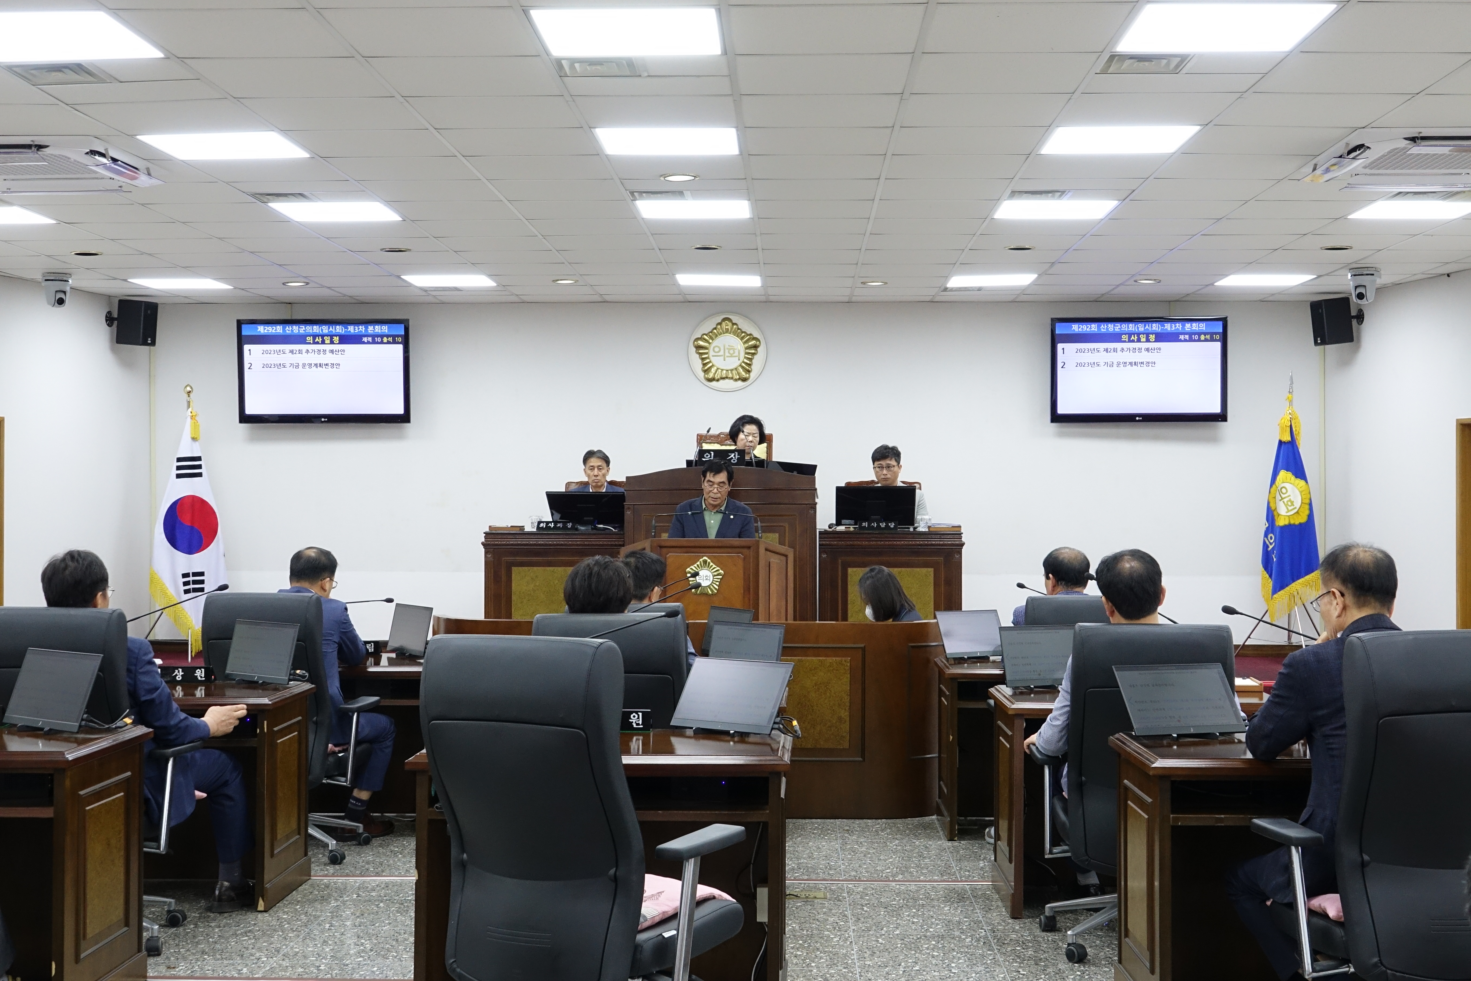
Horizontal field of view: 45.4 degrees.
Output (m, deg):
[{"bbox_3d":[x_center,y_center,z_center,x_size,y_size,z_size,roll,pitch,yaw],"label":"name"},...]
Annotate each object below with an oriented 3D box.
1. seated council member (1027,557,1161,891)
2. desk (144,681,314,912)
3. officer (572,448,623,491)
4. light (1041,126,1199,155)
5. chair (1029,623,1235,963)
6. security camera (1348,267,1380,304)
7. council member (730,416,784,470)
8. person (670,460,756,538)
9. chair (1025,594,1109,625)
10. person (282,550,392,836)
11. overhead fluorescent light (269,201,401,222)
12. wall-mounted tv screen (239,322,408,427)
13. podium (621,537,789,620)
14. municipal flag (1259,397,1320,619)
[{"bbox_3d":[1.225,0.820,5.840,0.600,1.280,0.920,0,0,-4],"label":"seated council member"},{"bbox_3d":[-2.070,1.090,6.360,1.000,0.730,0.550,0,0,4],"label":"desk"},{"bbox_3d":[-0.944,0.366,12.049,0.520,1.280,0.720,0,0,2],"label":"officer"},{"bbox_3d":[1.575,-1.462,7.247,0.600,0.050,0.600,0,0,2],"label":"light"},{"bbox_3d":[1.280,0.930,5.630,0.650,1.070,0.660,0,0,-4],"label":"chair"},{"bbox_3d":[4.066,-1.312,11.352,0.190,0.240,0.190,0,0,33],"label":"security camera"},{"bbox_3d":[0.085,0.120,11.300,0.500,1.240,0.700,0,0,2],"label":"council member"},{"bbox_3d":[-0.125,0.680,9.800,0.520,1.690,0.360,0,0,2],"label":"person"},{"bbox_3d":[1.380,0.967,7.200,0.670,1.085,0.680,0,0,-3],"label":"chair"},{"bbox_3d":[-1.710,0.880,7.370,0.550,1.280,0.880,0,0,22],"label":"person"},{"bbox_3d":[-2.075,-1.470,9.166,0.600,0.050,0.600,0,0,2],"label":"overhead fluorescent light"},{"bbox_3d":[-3.088,-0.891,13.200,1.295,0.785,0.080,0,5,2],"label":"wall-mounted tv screen"},{"bbox_3d":[-0.147,0.884,9.160,0.910,1.240,0.500,0,0,2],"label":"podium"},{"bbox_3d":[3.987,0.107,12.618,0.440,1.680,0.280,0,0,8],"label":"municipal flag"}]

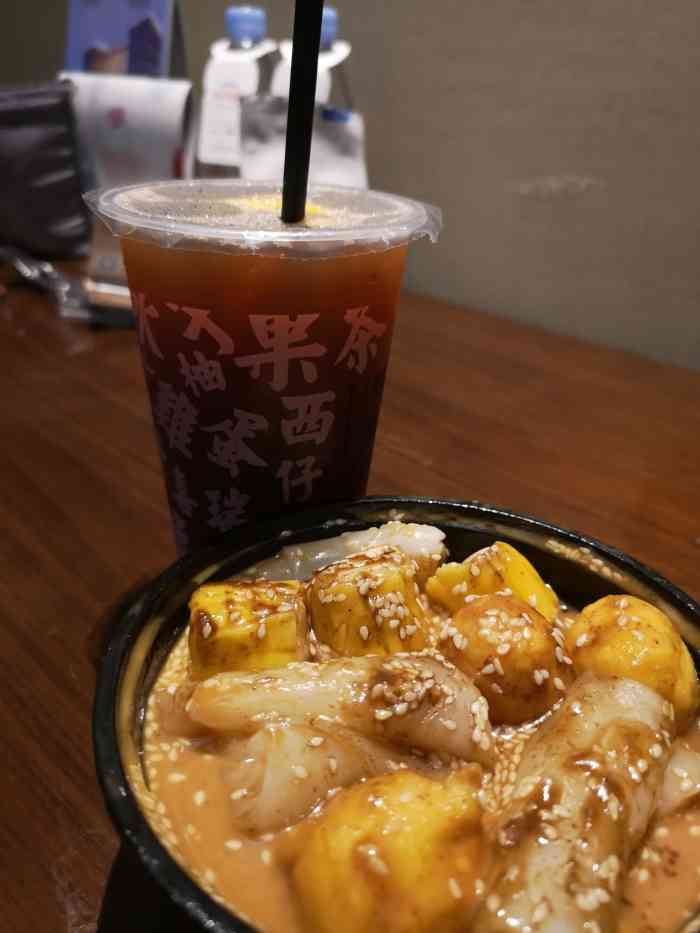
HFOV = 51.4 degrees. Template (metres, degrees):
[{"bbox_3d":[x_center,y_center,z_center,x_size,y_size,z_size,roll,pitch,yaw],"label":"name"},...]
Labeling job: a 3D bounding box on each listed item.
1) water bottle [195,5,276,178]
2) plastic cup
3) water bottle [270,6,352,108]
[{"bbox_3d":[-0.085,-0.252,0.614,0.064,0.230,0.064,-1,28,-8],"label":"water bottle"},{"bbox_3d":[-0.028,-0.011,0.249,0.097,0.150,0.097,2,28,-1],"label":"plastic cup"},{"bbox_3d":[-0.030,-0.236,0.589,0.064,0.230,0.064,1,28,-3],"label":"water bottle"}]

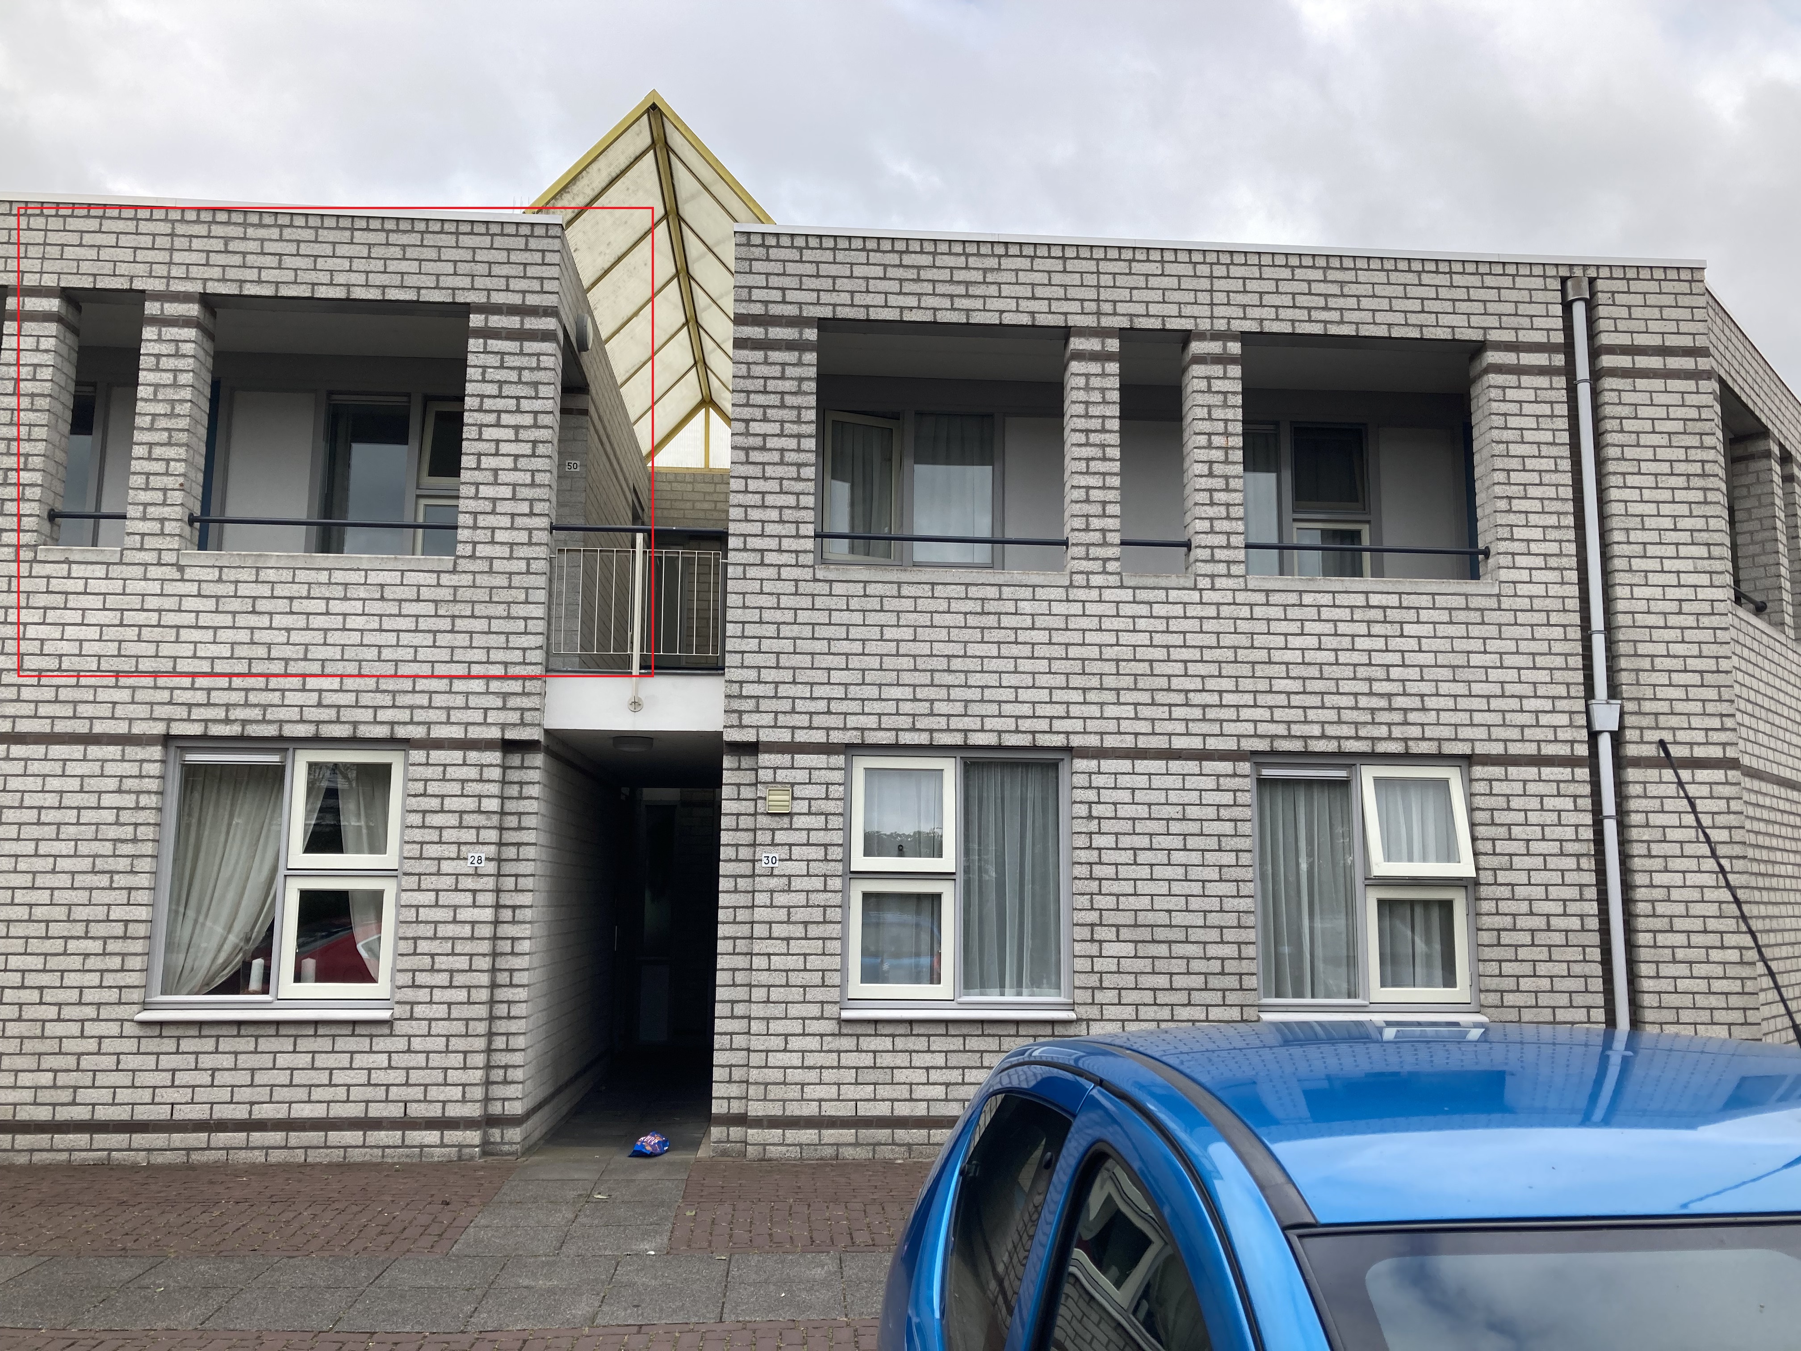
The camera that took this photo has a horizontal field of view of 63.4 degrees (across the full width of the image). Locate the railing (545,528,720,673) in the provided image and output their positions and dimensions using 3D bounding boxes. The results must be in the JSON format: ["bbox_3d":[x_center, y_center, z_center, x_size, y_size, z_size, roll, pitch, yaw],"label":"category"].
[{"bbox_3d":[-1.679,-0.477,9.346,1.120,0.950,0.090,1,-8,-4],"label":"railing"}]

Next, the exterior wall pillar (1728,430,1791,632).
[{"bbox_3d":[7.059,-1.130,11.960,0.320,1.670,0.350,-7,-11,41],"label":"exterior wall pillar"}]

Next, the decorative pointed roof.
[{"bbox_3d":[-1.859,-3.016,12.652,1.600,0.940,6.000,1,-8,-4],"label":"decorative pointed roof"}]

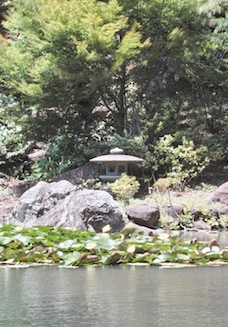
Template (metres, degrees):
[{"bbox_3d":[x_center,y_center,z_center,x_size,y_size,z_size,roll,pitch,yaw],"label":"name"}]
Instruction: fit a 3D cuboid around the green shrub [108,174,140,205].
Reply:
[{"bbox_3d":[0.193,0.529,21.900,0.652,0.593,0.600,0,1,0],"label":"green shrub"}]

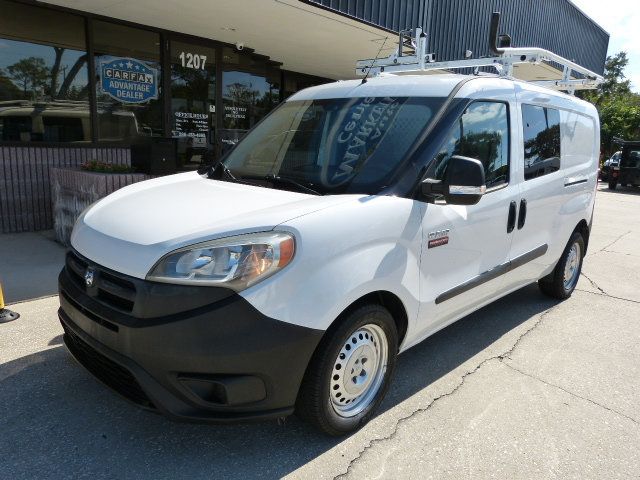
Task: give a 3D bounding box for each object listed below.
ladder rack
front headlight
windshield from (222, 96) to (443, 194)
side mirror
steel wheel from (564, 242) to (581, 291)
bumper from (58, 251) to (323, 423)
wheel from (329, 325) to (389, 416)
[{"bbox_3d":[1.363,-1.449,3.913,1.580,0.400,1.560,13,16,43],"label":"ladder rack"},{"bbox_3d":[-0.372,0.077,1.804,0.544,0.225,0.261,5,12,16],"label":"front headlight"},{"bbox_3d":[-0.017,-0.601,2.891,1.450,0.143,0.943,13,54,43],"label":"windshield"},{"bbox_3d":[0.673,-0.298,2.306,0.240,0.260,0.210,13,16,43],"label":"side mirror"},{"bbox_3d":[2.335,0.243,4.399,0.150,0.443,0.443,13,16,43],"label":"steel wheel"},{"bbox_3d":[-0.809,0.335,2.294,1.740,0.630,0.660,13,16,43],"label":"bumper"},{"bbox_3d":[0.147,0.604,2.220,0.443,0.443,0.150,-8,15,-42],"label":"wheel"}]

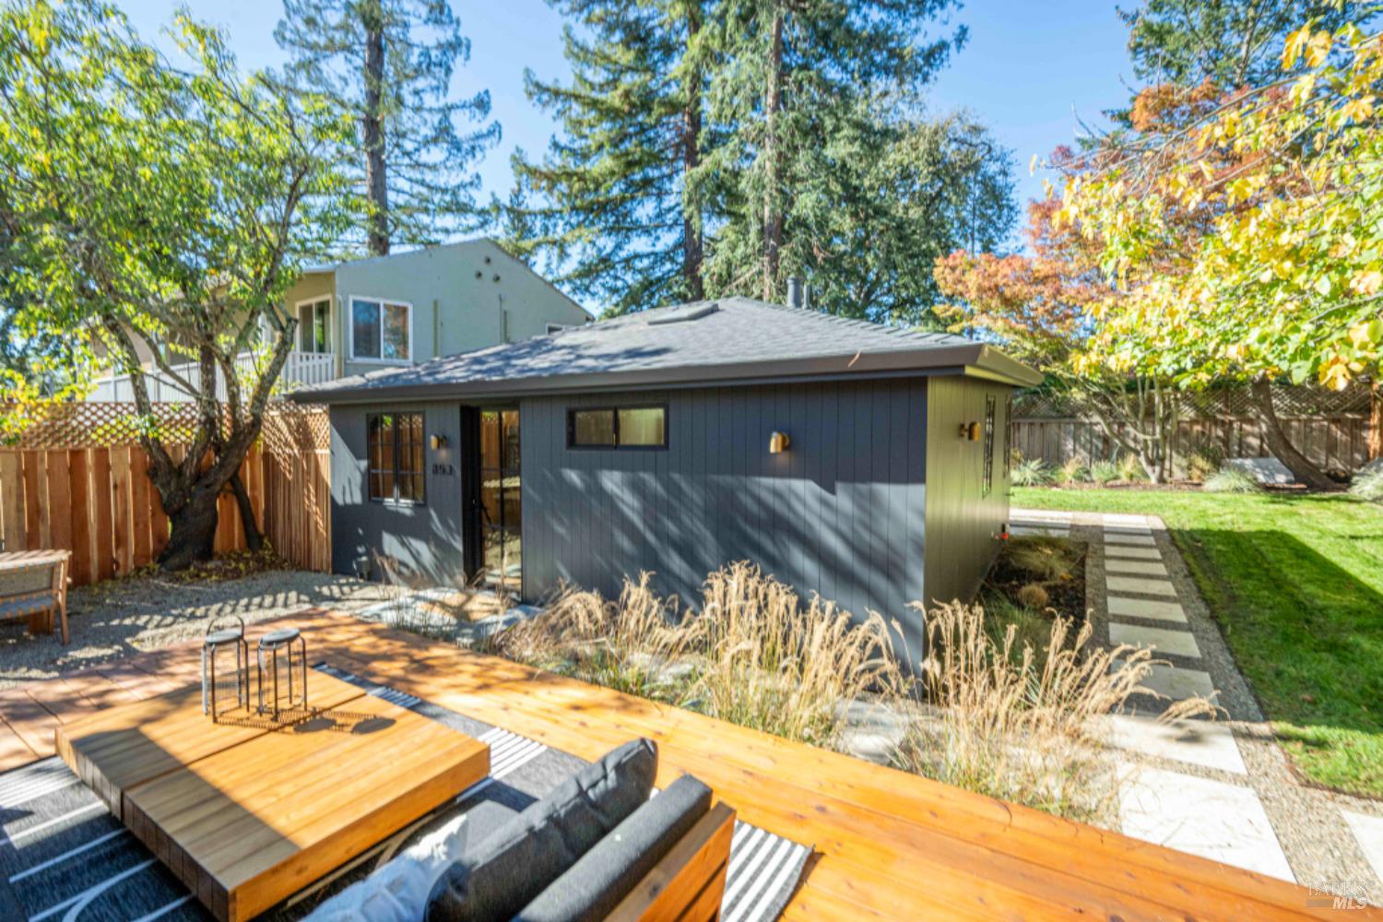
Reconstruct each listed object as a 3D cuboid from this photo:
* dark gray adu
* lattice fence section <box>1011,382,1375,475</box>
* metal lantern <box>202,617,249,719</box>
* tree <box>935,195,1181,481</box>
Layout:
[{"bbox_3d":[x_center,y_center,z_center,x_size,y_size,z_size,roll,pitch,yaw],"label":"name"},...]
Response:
[{"bbox_3d":[0.293,-0.429,8.538,7.653,3.532,7.003,1,4,32],"label":"dark gray adu"},{"bbox_3d":[11.860,-0.734,15.436,7.541,2.270,0.120,1,4,32],"label":"lattice fence section"},{"bbox_3d":[-2.446,1.075,3.226,0.138,0.500,0.138,1,4,32],"label":"metal lantern"},{"bbox_3d":[9.013,-2.867,14.300,6.100,6.800,5.800,1,4,32],"label":"tree"}]

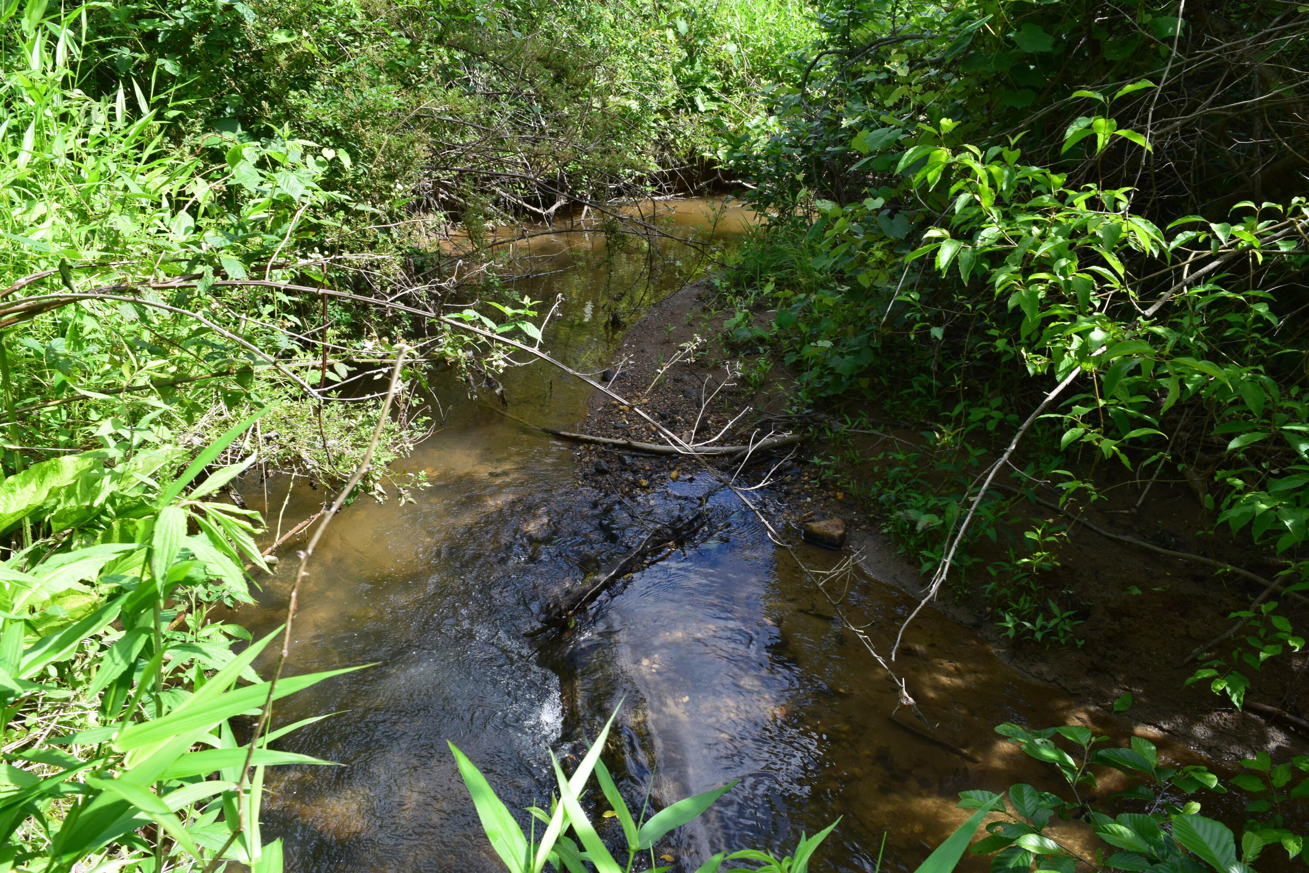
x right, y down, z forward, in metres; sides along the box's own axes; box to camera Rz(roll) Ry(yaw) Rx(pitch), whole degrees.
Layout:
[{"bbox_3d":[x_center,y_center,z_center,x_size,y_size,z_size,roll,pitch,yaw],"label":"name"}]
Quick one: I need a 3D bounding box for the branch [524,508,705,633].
[{"bbox_3d":[-0.114,0.517,3.845,0.170,0.120,0.900,21,33,37],"label":"branch"}]

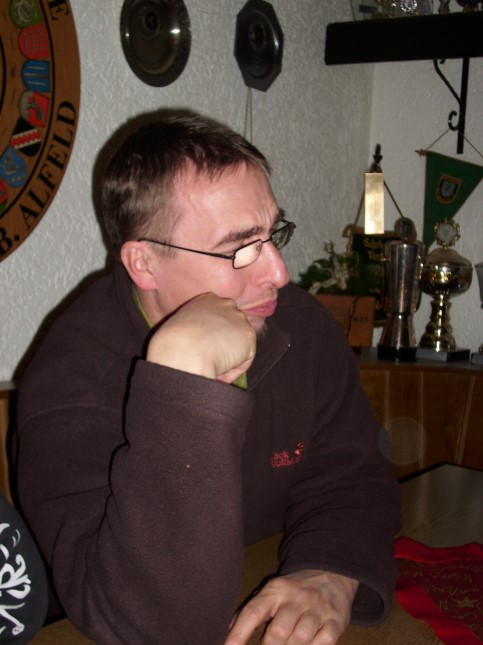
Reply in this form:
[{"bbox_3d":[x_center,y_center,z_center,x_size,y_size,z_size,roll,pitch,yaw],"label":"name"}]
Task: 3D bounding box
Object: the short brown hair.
[{"bbox_3d":[-0.064,-0.151,0.970,0.197,0.165,0.165,11,20,27],"label":"short brown hair"}]

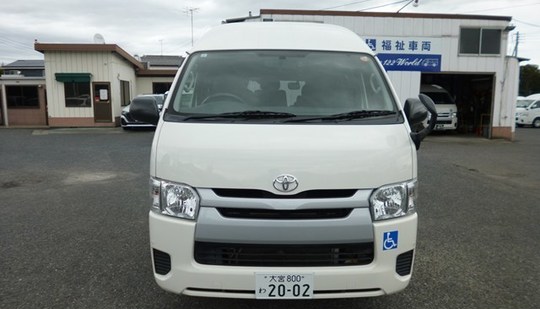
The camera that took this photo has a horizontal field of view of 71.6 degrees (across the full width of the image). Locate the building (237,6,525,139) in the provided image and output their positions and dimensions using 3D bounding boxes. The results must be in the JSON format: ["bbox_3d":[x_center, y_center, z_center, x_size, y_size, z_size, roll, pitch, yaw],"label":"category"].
[{"bbox_3d":[3.757,-3.757,18.934,11.400,5.000,9.000,1,8,-1],"label":"building"}]

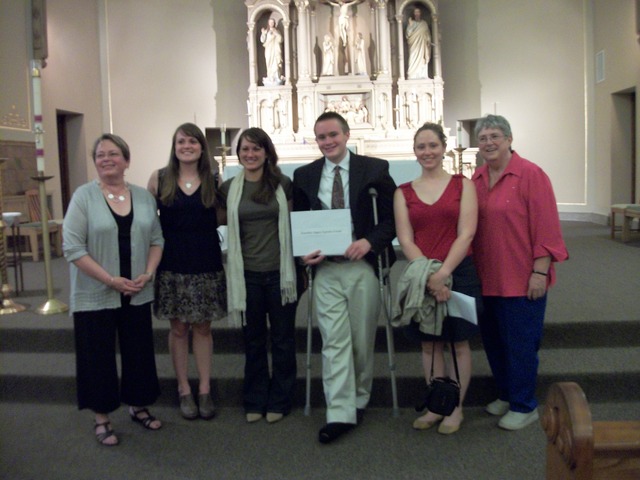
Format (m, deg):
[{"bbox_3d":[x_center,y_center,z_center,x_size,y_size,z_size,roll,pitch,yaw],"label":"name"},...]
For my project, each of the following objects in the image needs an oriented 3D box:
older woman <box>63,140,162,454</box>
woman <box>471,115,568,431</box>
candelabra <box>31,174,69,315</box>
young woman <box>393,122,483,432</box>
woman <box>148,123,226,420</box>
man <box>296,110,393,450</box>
[{"bbox_3d":[-1.143,0.244,3.299,0.520,1.637,0.380,-4,5,-25],"label":"older woman"},{"bbox_3d":[1.090,0.168,3.249,0.530,1.681,0.400,2,5,36],"label":"woman"},{"bbox_3d":[-2.307,0.030,4.997,0.290,1.144,0.290,-1,4,0],"label":"candelabra"},{"bbox_3d":[0.639,0.204,3.180,0.460,1.642,0.370,0,5,14],"label":"young woman"},{"bbox_3d":[-0.793,0.172,3.536,0.470,1.727,0.320,-2,4,-12],"label":"woman"},{"bbox_3d":[0.132,0.171,3.254,0.550,1.722,0.480,-1,4,8],"label":"man"}]

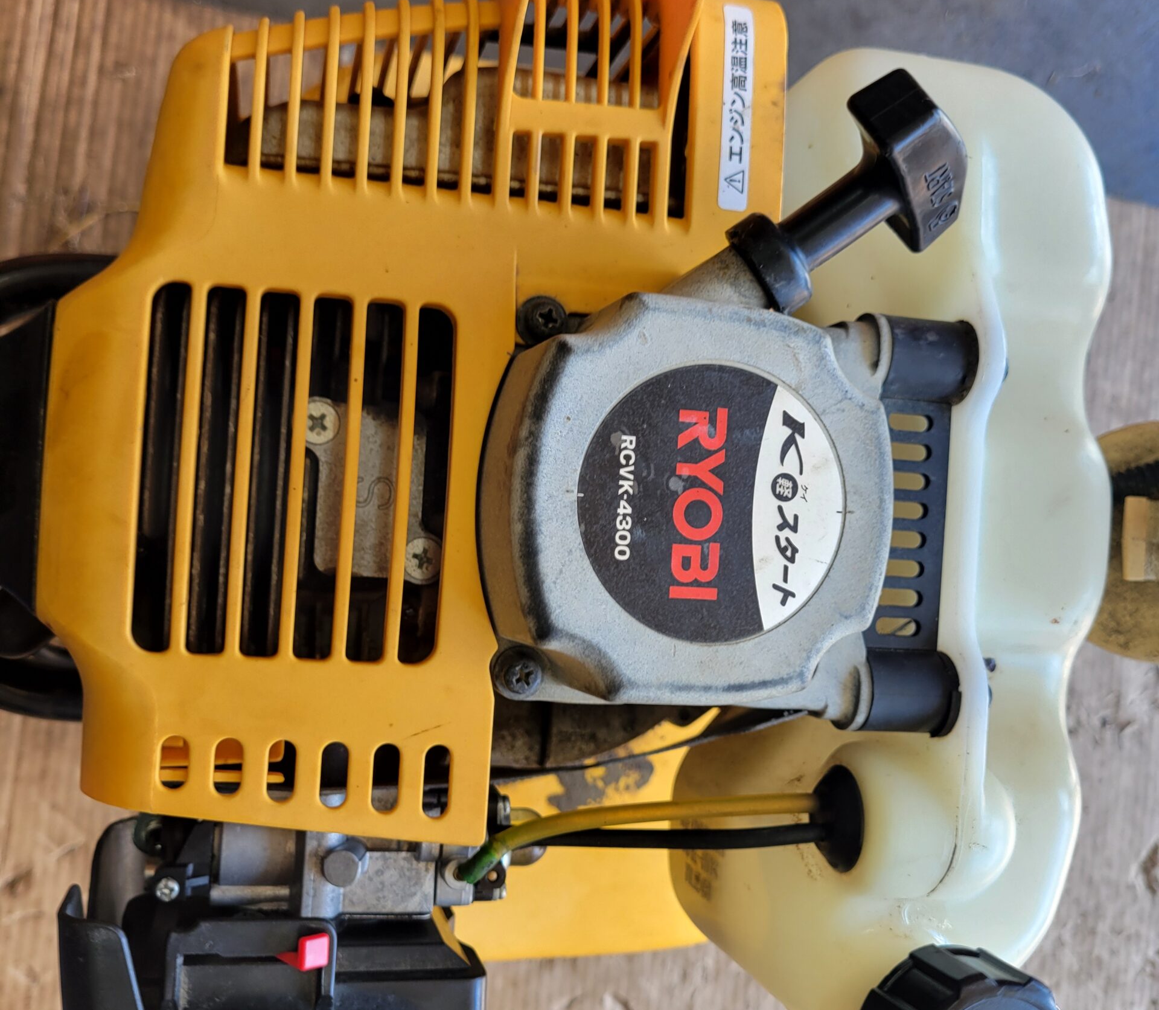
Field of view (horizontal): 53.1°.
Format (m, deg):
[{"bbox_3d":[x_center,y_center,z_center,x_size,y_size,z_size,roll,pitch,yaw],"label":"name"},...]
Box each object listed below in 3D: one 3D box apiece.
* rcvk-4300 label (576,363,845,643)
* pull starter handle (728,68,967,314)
[{"bbox_3d":[0.030,0.000,0.254,0.061,0.001,0.061,5,90,-13],"label":"rcvk-4300 label"},{"bbox_3d":[0.065,-0.072,0.282,0.056,0.050,0.021,-36,65,10],"label":"pull starter handle"}]

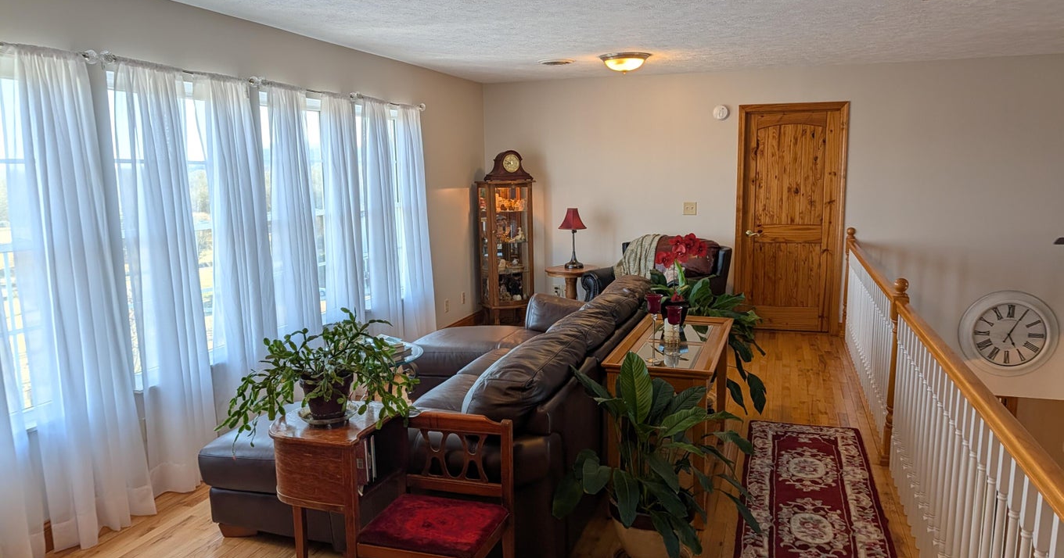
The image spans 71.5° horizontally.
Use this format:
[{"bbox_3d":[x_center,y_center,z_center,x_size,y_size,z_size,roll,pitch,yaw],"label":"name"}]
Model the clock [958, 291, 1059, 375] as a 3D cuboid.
[{"bbox_3d":[4.119,0.475,6.373,0.740,0.740,0.060,2,9,18],"label":"clock"}]

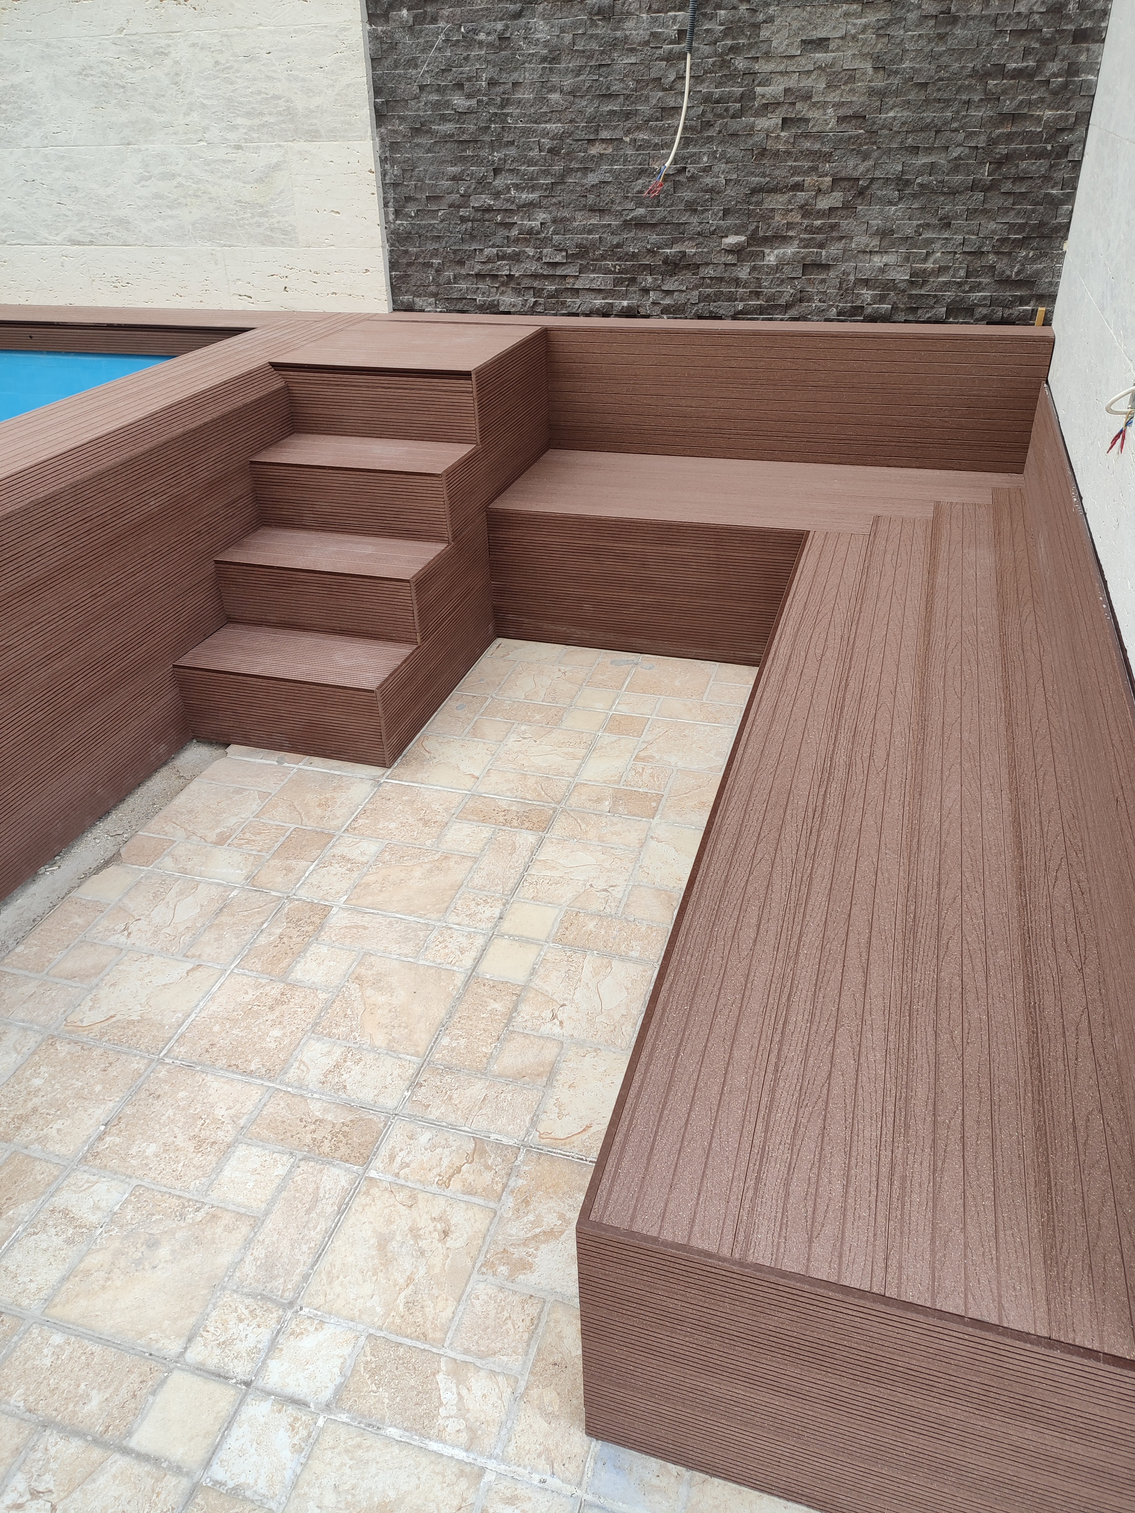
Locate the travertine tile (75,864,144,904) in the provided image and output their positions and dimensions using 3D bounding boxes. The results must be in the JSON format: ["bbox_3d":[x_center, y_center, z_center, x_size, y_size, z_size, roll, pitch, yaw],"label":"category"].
[{"bbox_3d":[-0.987,0.278,2.266,0.102,0.012,0.113,8,34,15],"label":"travertine tile"}]

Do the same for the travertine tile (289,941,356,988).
[{"bbox_3d":[-0.469,0.408,2.025,0.106,0.012,0.102,8,34,15],"label":"travertine tile"}]

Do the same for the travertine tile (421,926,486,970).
[{"bbox_3d":[-0.220,0.379,2.055,0.096,0.014,0.104,7,34,16],"label":"travertine tile"}]

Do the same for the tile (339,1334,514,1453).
[{"bbox_3d":[-0.179,0.818,1.348,0.210,0.012,0.092,7,34,16],"label":"tile"}]

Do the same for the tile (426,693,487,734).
[{"bbox_3d":[-0.298,-0.108,2.843,0.103,0.013,0.216,8,34,16],"label":"tile"}]

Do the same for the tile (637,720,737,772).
[{"bbox_3d":[0.299,-0.025,2.632,0.218,0.012,0.206,7,34,16],"label":"tile"}]

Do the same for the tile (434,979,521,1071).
[{"bbox_3d":[-0.159,0.480,1.876,0.092,0.012,0.206,7,34,16],"label":"tile"}]

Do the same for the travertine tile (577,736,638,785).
[{"bbox_3d":[0.102,0.013,2.612,0.099,0.014,0.216,7,34,16],"label":"travertine tile"}]

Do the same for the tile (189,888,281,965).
[{"bbox_3d":[-0.672,0.349,2.132,0.103,0.012,0.213,8,34,15],"label":"tile"}]

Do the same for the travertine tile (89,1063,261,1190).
[{"bbox_3d":[-0.635,0.605,1.717,0.205,0.012,0.197,7,34,16],"label":"travertine tile"}]

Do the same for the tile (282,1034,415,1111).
[{"bbox_3d":[-0.374,0.549,1.810,0.217,0.012,0.104,8,34,15],"label":"tile"}]

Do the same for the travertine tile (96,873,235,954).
[{"bbox_3d":[-0.839,0.327,2.186,0.219,0.012,0.215,8,34,15],"label":"travertine tile"}]

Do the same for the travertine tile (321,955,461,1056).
[{"bbox_3d":[-0.324,0.459,1.935,0.219,0.012,0.214,8,34,15],"label":"travertine tile"}]

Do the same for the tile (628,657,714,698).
[{"bbox_3d":[0.292,-0.217,2.963,0.218,0.012,0.216,8,34,15],"label":"tile"}]

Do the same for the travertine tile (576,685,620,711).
[{"bbox_3d":[0.081,-0.150,2.872,0.096,0.014,0.111,7,34,16],"label":"travertine tile"}]

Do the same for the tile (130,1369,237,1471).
[{"bbox_3d":[-0.484,0.845,1.336,0.105,0.012,0.097,8,34,15],"label":"tile"}]

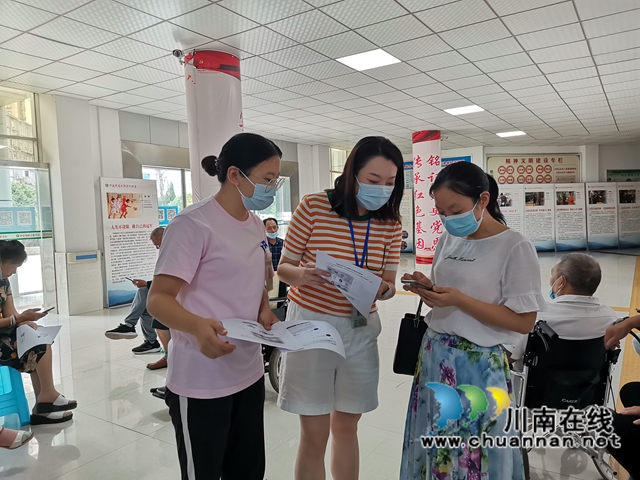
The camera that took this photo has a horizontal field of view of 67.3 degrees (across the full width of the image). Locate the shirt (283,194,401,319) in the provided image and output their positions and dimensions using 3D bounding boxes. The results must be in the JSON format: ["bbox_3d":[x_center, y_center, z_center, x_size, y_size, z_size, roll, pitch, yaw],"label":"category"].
[{"bbox_3d":[0.077,0.045,1.730,0.420,0.440,0.250,-3,6,-17],"label":"shirt"}]

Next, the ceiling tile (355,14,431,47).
[{"bbox_3d":[0.727,-2.025,4.657,0.600,0.020,0.600,0,4,34],"label":"ceiling tile"}]

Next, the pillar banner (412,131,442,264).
[{"bbox_3d":[2.391,-0.918,10.598,0.630,2.851,0.600,-1,3,18],"label":"pillar banner"}]

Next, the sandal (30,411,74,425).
[{"bbox_3d":[-1.786,1.164,3.202,0.245,0.085,0.090,-2,3,-7],"label":"sandal"}]

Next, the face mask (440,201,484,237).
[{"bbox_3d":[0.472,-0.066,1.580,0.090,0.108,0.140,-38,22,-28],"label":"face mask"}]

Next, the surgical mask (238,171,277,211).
[{"bbox_3d":[-0.200,-0.162,1.540,0.110,0.105,0.135,21,10,16],"label":"surgical mask"}]

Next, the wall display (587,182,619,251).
[{"bbox_3d":[8.167,-0.679,13.875,0.890,1.960,0.050,-2,3,-7],"label":"wall display"}]

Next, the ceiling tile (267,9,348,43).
[{"bbox_3d":[-0.105,-1.983,4.464,0.600,0.030,0.600,0,4,34],"label":"ceiling tile"}]

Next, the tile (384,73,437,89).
[{"bbox_3d":[1.229,-2.142,6.492,0.600,0.020,0.600,0,4,34],"label":"tile"}]

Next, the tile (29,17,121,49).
[{"bbox_3d":[-2.269,-1.917,4.467,0.600,0.020,0.600,0,4,34],"label":"tile"}]

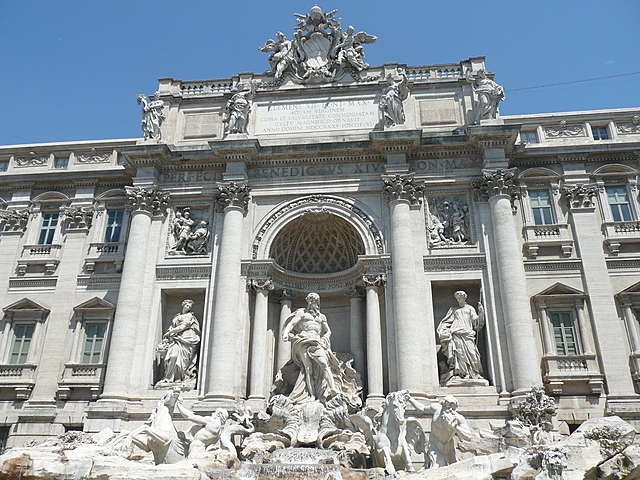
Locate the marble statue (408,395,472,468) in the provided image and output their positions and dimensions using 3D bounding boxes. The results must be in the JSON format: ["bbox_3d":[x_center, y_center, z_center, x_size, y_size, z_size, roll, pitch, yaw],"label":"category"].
[{"bbox_3d":[4.336,6.826,19.053,2.088,2.480,1.653,3,-22,-9],"label":"marble statue"}]

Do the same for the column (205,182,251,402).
[{"bbox_3d":[-4.483,2.322,25.444,1.567,11.020,1.567,-2,-23,6],"label":"column"}]

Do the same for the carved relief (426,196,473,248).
[{"bbox_3d":[6.606,-0.957,26.287,2.280,2.964,0.427,-2,-23,6],"label":"carved relief"}]

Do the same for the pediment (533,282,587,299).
[{"bbox_3d":[11.362,2.522,24.721,2.422,0.874,0.570,-2,-23,6],"label":"pediment"}]

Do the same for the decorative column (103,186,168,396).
[{"bbox_3d":[-9.321,2.382,26.467,1.957,11.223,2.088,-2,-22,5],"label":"decorative column"}]

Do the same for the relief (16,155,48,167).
[{"bbox_3d":[-17.929,-4.773,32.370,1.783,0.696,0.261,-2,-22,5],"label":"relief"}]

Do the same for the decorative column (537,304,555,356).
[{"bbox_3d":[10.618,4.175,24.204,0.416,2.495,0.416,-2,-23,6],"label":"decorative column"}]

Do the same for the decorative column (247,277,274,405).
[{"bbox_3d":[-2.886,4.839,24.952,1.092,6.032,1.092,-2,-23,6],"label":"decorative column"}]

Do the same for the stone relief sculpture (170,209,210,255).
[{"bbox_3d":[-6.812,-0.492,27.311,2.128,2.772,0.495,-2,-23,6],"label":"stone relief sculpture"}]

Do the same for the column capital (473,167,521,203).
[{"bbox_3d":[9.064,-2.718,26.703,1.914,1.783,2.088,-2,-22,5],"label":"column capital"}]

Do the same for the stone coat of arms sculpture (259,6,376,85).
[{"bbox_3d":[-0.115,-12.027,32.057,6.612,5.220,1.827,-2,-22,5],"label":"stone coat of arms sculpture"}]

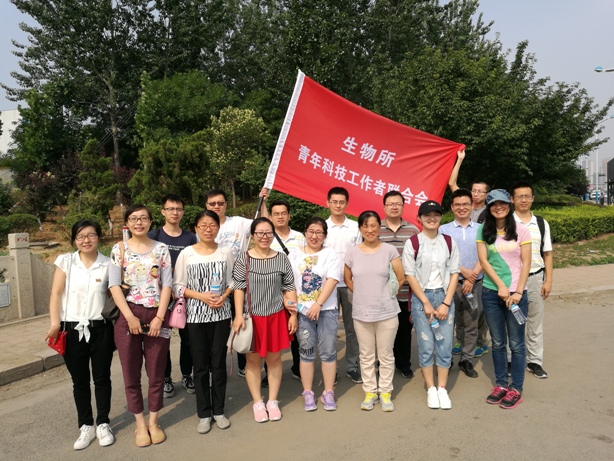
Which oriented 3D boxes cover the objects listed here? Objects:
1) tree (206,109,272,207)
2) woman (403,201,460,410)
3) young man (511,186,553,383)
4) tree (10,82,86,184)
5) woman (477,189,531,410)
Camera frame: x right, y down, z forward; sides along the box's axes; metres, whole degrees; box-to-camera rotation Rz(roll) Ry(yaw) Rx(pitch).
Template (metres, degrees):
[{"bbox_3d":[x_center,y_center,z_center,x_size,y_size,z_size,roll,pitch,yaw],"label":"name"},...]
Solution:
[{"bbox_3d":[-2.254,-2.438,16.000,2.200,3.400,2.100,-2,4,0],"label":"tree"},{"bbox_3d":[0.989,0.582,3.805,0.470,1.624,0.320,-1,4,10],"label":"woman"},{"bbox_3d":[1.990,0.450,4.384,0.520,1.754,0.310,-1,4,18],"label":"young man"},{"bbox_3d":[-8.829,-2.858,16.300,2.450,4.185,2.450,-4,4,-28],"label":"tree"},{"bbox_3d":[1.568,0.530,3.810,0.460,1.722,0.340,0,4,24],"label":"woman"}]

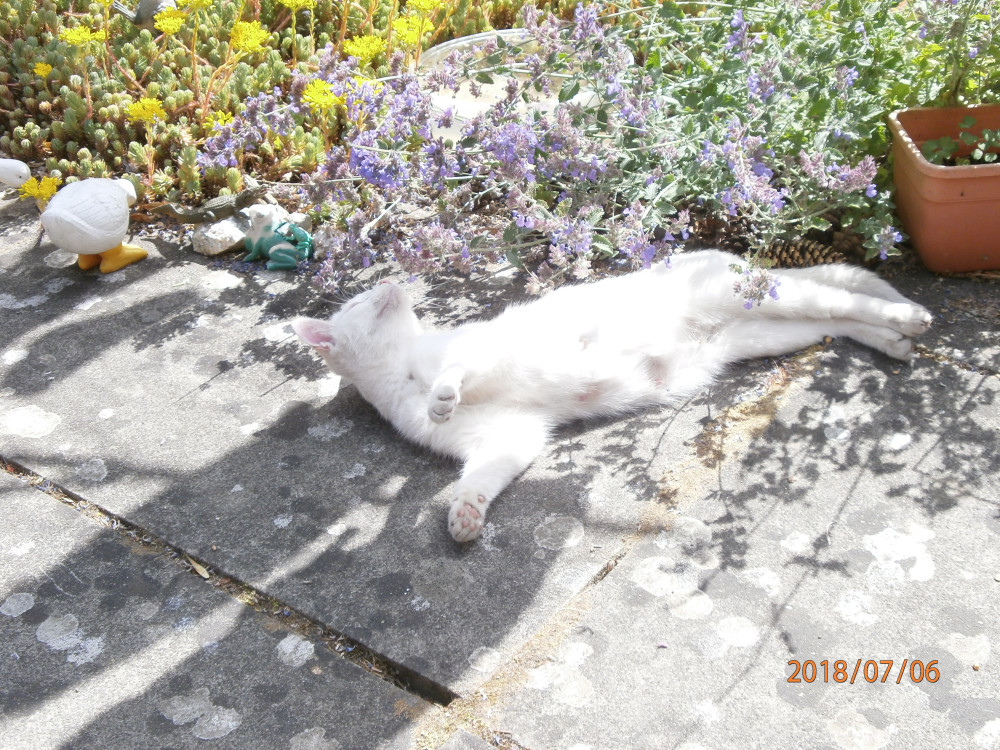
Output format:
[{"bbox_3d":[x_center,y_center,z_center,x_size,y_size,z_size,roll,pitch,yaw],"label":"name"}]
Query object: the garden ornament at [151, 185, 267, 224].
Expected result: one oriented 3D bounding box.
[{"bbox_3d":[-0.396,-0.231,1.820,0.165,0.055,0.055,-8,31,-13],"label":"garden ornament"}]

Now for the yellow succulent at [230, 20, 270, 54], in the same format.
[{"bbox_3d":[-0.381,-0.514,2.031,0.060,0.040,0.055,0,30,0],"label":"yellow succulent"}]

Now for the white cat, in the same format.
[{"bbox_3d":[0.167,-0.028,1.388,0.716,0.145,0.389,-7,31,-12],"label":"white cat"}]

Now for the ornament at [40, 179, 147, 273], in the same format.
[{"bbox_3d":[-0.520,-0.190,1.699,0.130,0.110,0.092,-19,35,-30],"label":"ornament"}]

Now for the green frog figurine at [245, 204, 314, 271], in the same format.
[{"bbox_3d":[-0.285,-0.178,1.718,0.090,0.073,0.070,-17,34,-27],"label":"green frog figurine"}]

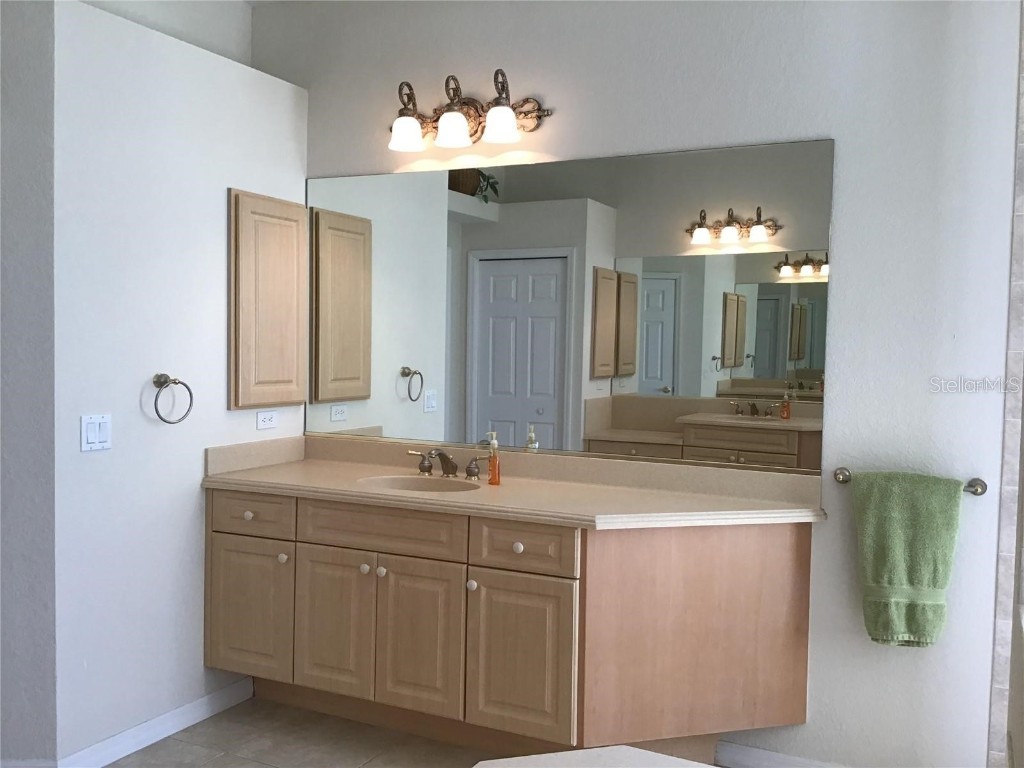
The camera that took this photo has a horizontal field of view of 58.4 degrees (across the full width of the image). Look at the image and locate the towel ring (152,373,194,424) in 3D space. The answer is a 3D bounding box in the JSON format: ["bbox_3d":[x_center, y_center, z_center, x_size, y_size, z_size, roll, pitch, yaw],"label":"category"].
[{"bbox_3d":[-1.185,0.052,3.142,0.096,0.168,0.165,2,3,25],"label":"towel ring"}]

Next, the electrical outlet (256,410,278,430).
[{"bbox_3d":[-0.977,0.146,3.689,0.012,0.070,0.119,2,3,25],"label":"electrical outlet"}]

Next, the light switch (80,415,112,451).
[{"bbox_3d":[-1.329,0.156,2.943,0.012,0.117,0.117,2,3,25],"label":"light switch"}]

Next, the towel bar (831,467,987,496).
[{"bbox_3d":[1.241,0.306,2.869,0.448,0.058,0.075,2,3,25],"label":"towel bar"}]

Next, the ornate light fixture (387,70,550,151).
[{"bbox_3d":[-0.206,-1.016,3.436,0.705,0.267,0.201,2,3,25],"label":"ornate light fixture"}]

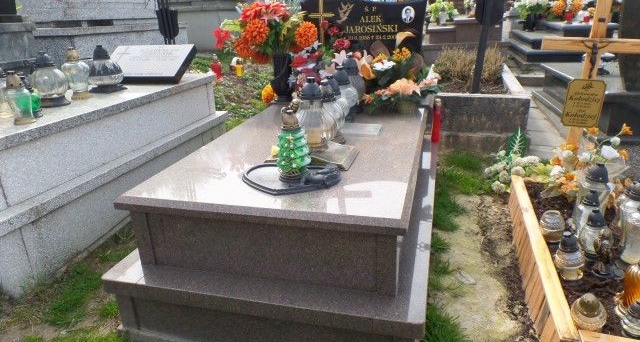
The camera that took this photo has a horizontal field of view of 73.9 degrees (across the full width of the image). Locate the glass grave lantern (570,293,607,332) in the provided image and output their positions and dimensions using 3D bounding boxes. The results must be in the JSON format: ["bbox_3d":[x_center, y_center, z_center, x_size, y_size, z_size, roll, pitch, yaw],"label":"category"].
[{"bbox_3d":[1.012,0.554,1.604,0.136,0.212,0.136,-2,20,17],"label":"glass grave lantern"}]

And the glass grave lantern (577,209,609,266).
[{"bbox_3d":[1.275,0.318,1.986,0.144,0.288,0.144,-3,20,17],"label":"glass grave lantern"}]

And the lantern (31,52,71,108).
[{"bbox_3d":[-1.484,-0.505,2.327,0.181,0.285,0.181,3,22,15],"label":"lantern"}]

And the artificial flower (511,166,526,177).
[{"bbox_3d":[1.372,0.004,2.934,0.100,0.085,0.095,3,22,15],"label":"artificial flower"}]

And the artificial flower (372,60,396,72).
[{"bbox_3d":[0.399,-0.652,2.630,0.140,0.070,0.110,3,22,15],"label":"artificial flower"}]

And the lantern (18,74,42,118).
[{"bbox_3d":[-1.595,-0.408,2.326,0.129,0.214,0.129,3,22,15],"label":"lantern"}]

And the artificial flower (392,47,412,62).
[{"bbox_3d":[0.512,-0.723,2.638,0.115,0.090,0.100,3,23,16],"label":"artificial flower"}]

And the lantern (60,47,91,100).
[{"bbox_3d":[-1.417,-0.567,2.472,0.146,0.288,0.146,3,22,15],"label":"lantern"}]

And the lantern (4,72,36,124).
[{"bbox_3d":[-1.538,-0.373,2.165,0.125,0.259,0.125,3,22,15],"label":"lantern"}]

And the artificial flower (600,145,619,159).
[{"bbox_3d":[1.876,-0.120,2.755,0.115,0.090,0.105,3,22,15],"label":"artificial flower"}]

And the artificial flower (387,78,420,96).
[{"bbox_3d":[0.530,-0.536,2.699,0.210,0.130,0.170,3,22,15],"label":"artificial flower"}]

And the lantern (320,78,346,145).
[{"bbox_3d":[0.056,-0.308,2.148,0.133,0.313,0.133,-3,22,1],"label":"lantern"}]

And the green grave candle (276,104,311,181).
[{"bbox_3d":[-0.119,-0.111,1.708,0.141,0.286,0.141,3,22,15],"label":"green grave candle"}]

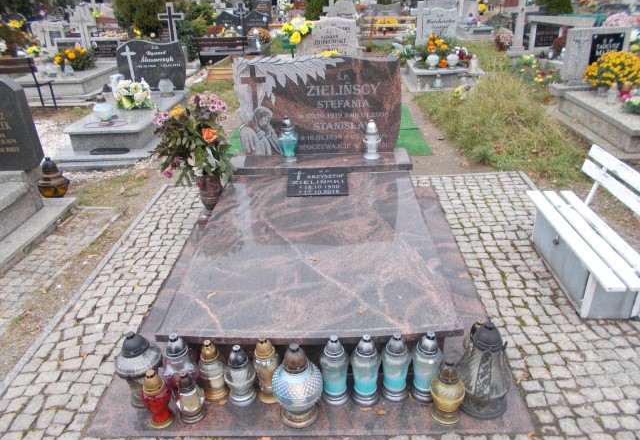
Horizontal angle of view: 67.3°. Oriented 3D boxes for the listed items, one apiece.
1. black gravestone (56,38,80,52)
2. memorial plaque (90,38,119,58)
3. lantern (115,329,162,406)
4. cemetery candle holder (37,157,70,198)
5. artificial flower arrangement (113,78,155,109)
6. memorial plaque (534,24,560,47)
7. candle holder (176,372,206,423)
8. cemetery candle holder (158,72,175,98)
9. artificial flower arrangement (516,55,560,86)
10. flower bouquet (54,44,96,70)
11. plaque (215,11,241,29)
[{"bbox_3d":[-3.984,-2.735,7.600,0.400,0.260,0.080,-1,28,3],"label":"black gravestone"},{"bbox_3d":[-3.118,-2.474,6.972,0.400,0.260,0.030,0,28,3],"label":"memorial plaque"},{"bbox_3d":[-0.702,0.567,1.837,0.186,0.330,0.186,0,28,3],"label":"lantern"},{"bbox_3d":[-2.142,-0.349,3.827,0.250,0.292,0.250,-2,28,4],"label":"cemetery candle holder"},{"bbox_3d":[-1.946,-1.308,5.029,0.380,0.260,0.270,-1,28,3],"label":"artificial flower arrangement"},{"bbox_3d":[3.390,-2.759,7.188,0.340,0.330,0.050,-2,28,4],"label":"memorial plaque"},{"bbox_3d":[-0.487,0.649,1.791,0.105,0.204,0.105,-1,28,3],"label":"candle holder"},{"bbox_3d":[-1.840,-1.619,5.752,0.165,0.277,0.165,-2,28,4],"label":"cemetery candle holder"},{"bbox_3d":[2.968,-2.040,6.560,0.570,0.330,0.480,0,28,3],"label":"artificial flower arrangement"},{"bbox_3d":[-3.990,-2.674,7.935,0.560,0.350,0.420,-2,28,4],"label":"flower bouquet"},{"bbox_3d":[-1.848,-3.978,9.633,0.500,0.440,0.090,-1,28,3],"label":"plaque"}]

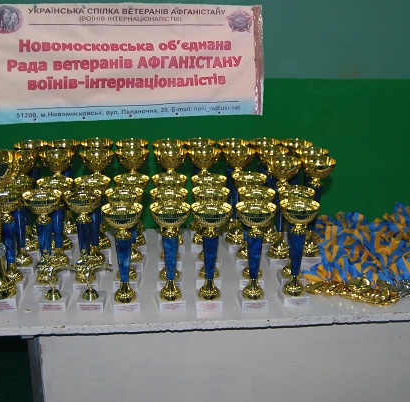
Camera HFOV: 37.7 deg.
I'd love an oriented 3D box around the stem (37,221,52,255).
[{"bbox_3d":[-0.372,0.104,1.397,0.034,0.102,0.034,-1,18,-5],"label":"stem"}]

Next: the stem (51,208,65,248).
[{"bbox_3d":[-0.414,0.075,1.691,0.040,0.120,0.040,-1,19,-6],"label":"stem"}]

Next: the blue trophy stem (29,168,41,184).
[{"bbox_3d":[-0.472,-0.028,1.687,0.033,0.122,0.033,-1,18,-5],"label":"blue trophy stem"}]

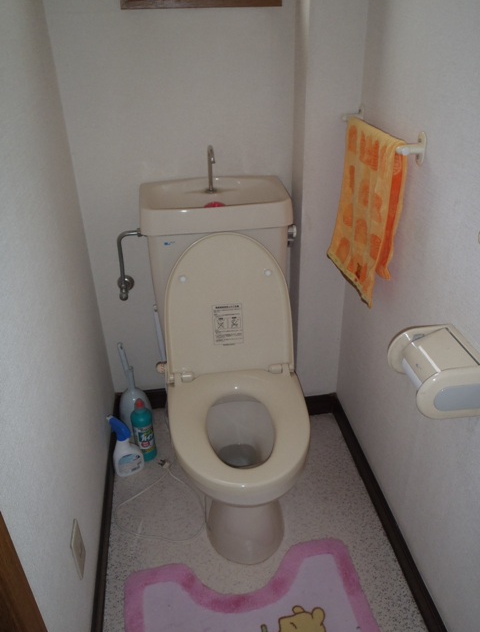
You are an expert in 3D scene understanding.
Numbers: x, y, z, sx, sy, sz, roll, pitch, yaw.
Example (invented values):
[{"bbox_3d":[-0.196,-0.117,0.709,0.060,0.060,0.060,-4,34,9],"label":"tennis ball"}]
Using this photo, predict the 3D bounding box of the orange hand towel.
[{"bbox_3d":[0.302,-0.267,1.305,0.075,0.410,0.360,-5,31,-6],"label":"orange hand towel"}]

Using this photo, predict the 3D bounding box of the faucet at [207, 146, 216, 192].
[{"bbox_3d":[-0.082,-0.409,1.462,0.026,0.138,0.065,-5,31,-6],"label":"faucet"}]

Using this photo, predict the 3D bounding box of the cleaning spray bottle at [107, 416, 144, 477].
[{"bbox_3d":[-0.378,0.425,1.725,0.108,0.220,0.058,-17,34,-24],"label":"cleaning spray bottle"}]

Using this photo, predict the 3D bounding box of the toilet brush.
[{"bbox_3d":[-0.383,0.261,1.827,0.105,0.400,0.110,-5,31,-6],"label":"toilet brush"}]

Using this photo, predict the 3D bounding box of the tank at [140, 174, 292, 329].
[{"bbox_3d":[-0.073,-0.171,1.606,0.420,0.440,0.250,-5,31,-6],"label":"tank"}]

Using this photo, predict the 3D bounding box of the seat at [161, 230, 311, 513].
[{"bbox_3d":[-0.015,0.103,1.308,0.370,0.475,0.520,-5,31,-6],"label":"seat"}]

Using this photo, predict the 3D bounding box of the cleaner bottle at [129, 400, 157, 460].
[{"bbox_3d":[-0.328,0.382,1.775,0.072,0.240,0.068,-16,33,-23],"label":"cleaner bottle"}]

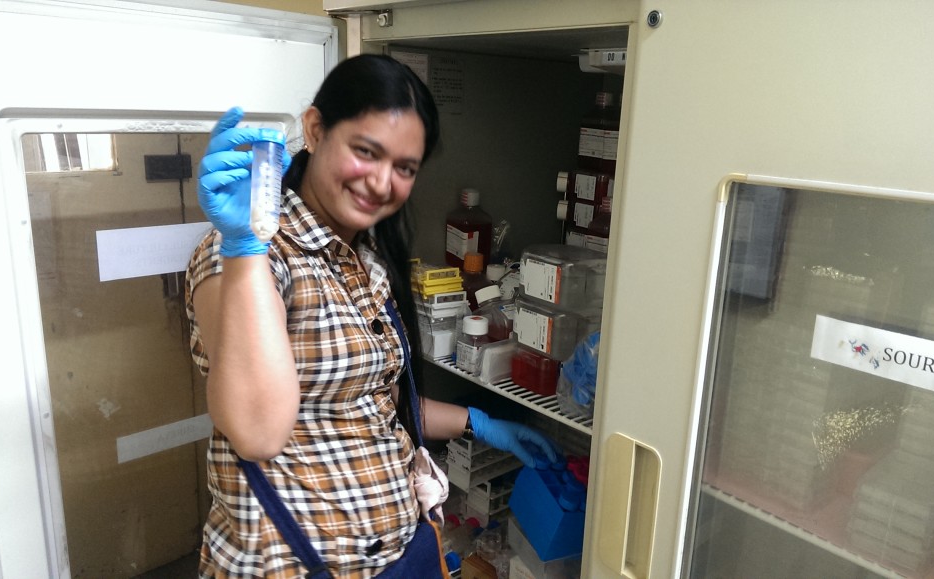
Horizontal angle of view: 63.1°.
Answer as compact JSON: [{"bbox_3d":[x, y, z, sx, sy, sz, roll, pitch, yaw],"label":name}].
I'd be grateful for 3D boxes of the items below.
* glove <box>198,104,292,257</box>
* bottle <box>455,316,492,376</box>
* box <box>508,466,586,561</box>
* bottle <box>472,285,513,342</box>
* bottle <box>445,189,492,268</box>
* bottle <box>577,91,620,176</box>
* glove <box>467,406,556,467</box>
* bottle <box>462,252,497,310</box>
[{"bbox_3d":[-0.230,-0.111,0.785,0.097,0.152,0.085,-2,15,-15],"label":"glove"},{"bbox_3d":[0.015,0.096,1.302,0.052,0.088,0.052,-10,18,-39],"label":"bottle"},{"bbox_3d":[0.162,0.360,1.278,0.125,0.086,0.175,-2,15,-16],"label":"box"},{"bbox_3d":[0.053,0.062,1.350,0.062,0.137,0.062,-23,10,-38],"label":"bottle"},{"bbox_3d":[0.006,-0.120,1.550,0.074,0.165,0.074,-7,17,-33],"label":"bottle"},{"bbox_3d":[0.266,-0.302,1.505,0.074,0.163,0.074,-10,18,-39],"label":"bottle"},{"bbox_3d":[0.074,0.241,1.240,0.152,0.066,0.072,29,6,-19],"label":"glove"},{"bbox_3d":[0.011,0.016,1.453,0.074,0.165,0.074,-10,18,-39],"label":"bottle"}]

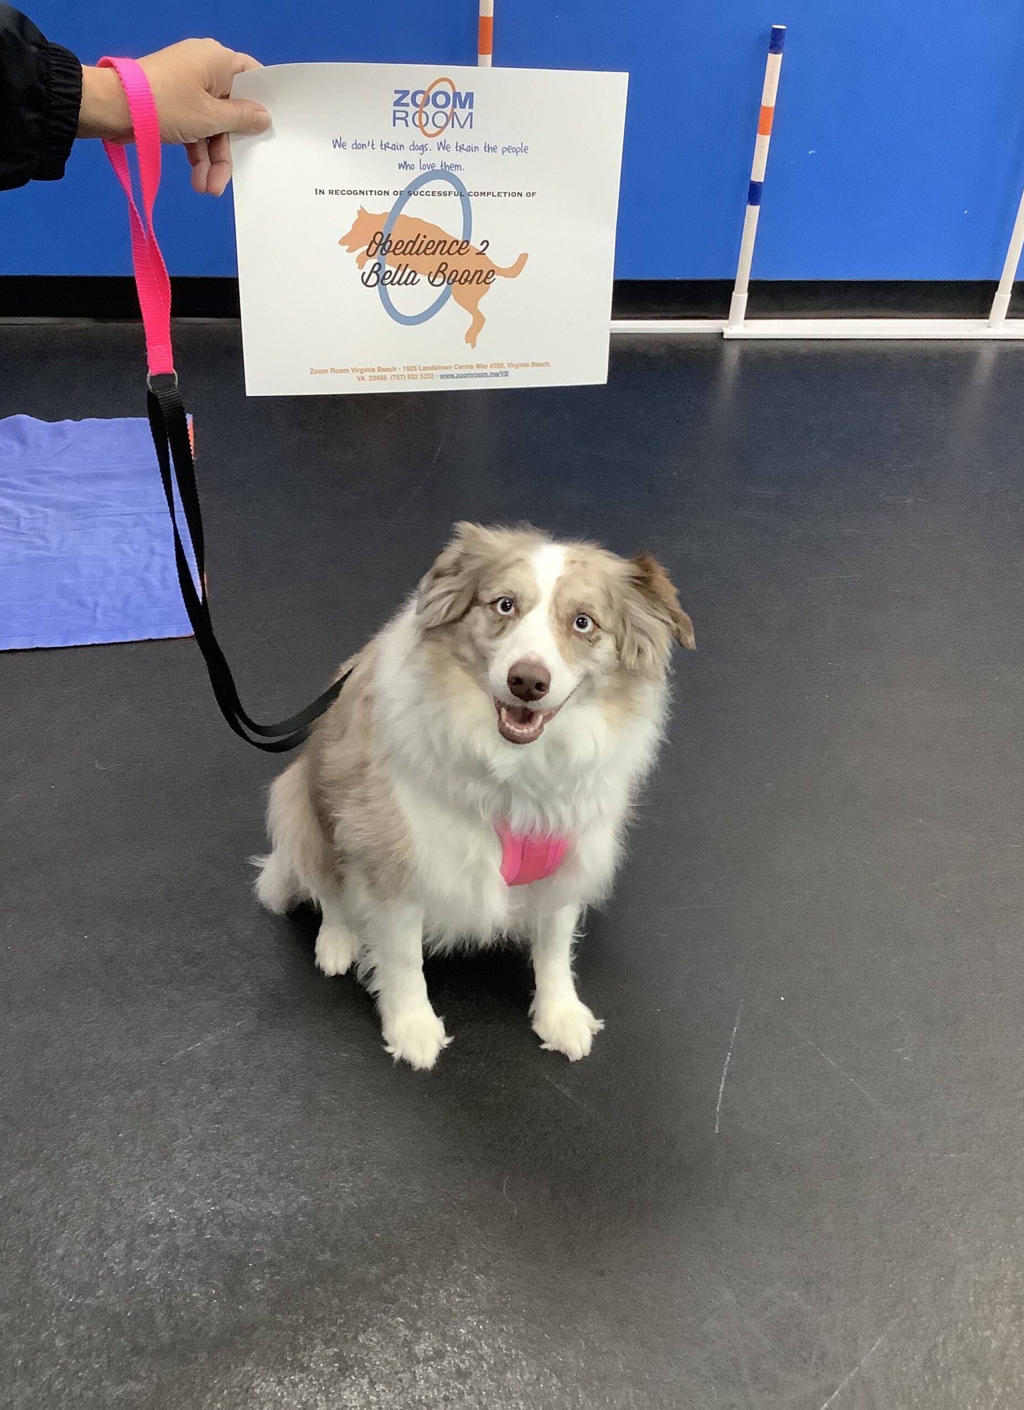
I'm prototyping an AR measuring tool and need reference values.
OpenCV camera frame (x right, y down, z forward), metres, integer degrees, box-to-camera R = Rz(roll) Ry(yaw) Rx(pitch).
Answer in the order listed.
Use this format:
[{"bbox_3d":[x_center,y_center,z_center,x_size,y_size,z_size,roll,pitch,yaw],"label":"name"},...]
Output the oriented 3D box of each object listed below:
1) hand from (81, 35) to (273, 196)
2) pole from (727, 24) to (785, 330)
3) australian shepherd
[{"bbox_3d":[-0.237,-0.411,0.885,0.128,0.100,0.085,-5,35,-12],"label":"hand"},{"bbox_3d":[0.521,-1.104,2.695,0.034,0.607,0.034,3,34,0],"label":"pole"},{"bbox_3d":[-0.071,0.008,1.118,0.290,0.505,0.440,-11,37,-20],"label":"australian shepherd"}]

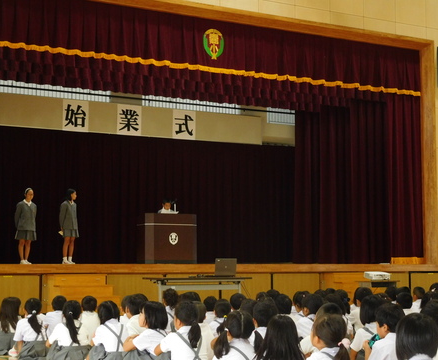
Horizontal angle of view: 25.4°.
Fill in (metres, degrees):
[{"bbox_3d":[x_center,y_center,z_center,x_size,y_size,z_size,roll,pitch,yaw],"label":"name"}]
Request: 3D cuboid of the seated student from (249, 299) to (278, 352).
[{"bbox_3d":[0.324,1.258,7.369,0.390,0.708,0.530,3,-6,-35],"label":"seated student"}]

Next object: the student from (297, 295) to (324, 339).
[{"bbox_3d":[0.797,1.385,8.763,0.390,0.697,0.530,3,-6,-35],"label":"student"}]

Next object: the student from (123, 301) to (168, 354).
[{"bbox_3d":[-0.591,1.299,7.666,0.390,0.678,0.530,5,-7,-45],"label":"student"}]

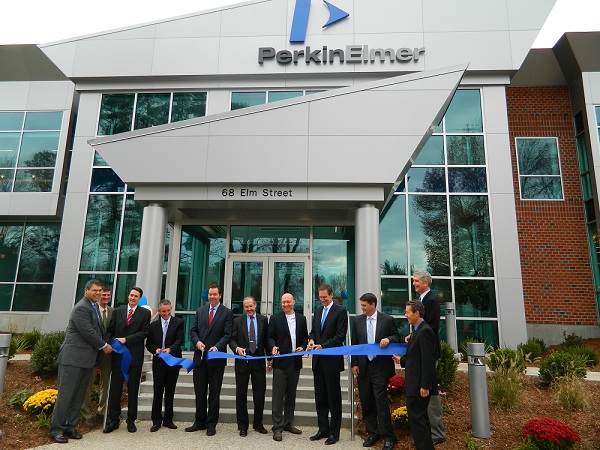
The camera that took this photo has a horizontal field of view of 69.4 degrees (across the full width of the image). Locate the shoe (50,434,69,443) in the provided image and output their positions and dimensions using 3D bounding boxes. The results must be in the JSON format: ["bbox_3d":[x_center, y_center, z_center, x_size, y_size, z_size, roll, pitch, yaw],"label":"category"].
[{"bbox_3d":[-2.726,2.399,4.952,0.300,0.105,0.110,-8,-15,38],"label":"shoe"}]

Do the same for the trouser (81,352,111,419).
[{"bbox_3d":[-2.766,2.111,5.892,0.370,0.950,0.300,9,-14,-32],"label":"trouser"}]

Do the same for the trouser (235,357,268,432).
[{"bbox_3d":[-0.658,2.198,5.709,0.416,0.945,0.300,2,-12,-6],"label":"trouser"}]

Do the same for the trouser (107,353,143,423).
[{"bbox_3d":[-2.244,2.079,5.646,0.420,0.920,0.310,1,-13,-1],"label":"trouser"}]

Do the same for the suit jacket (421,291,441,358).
[{"bbox_3d":[1.464,1.143,5.033,0.360,0.816,0.480,1,-12,2],"label":"suit jacket"}]

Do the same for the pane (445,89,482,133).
[{"bbox_3d":[4.582,-3.179,12.160,1.004,1.314,0.050,0,-12,4],"label":"pane"}]

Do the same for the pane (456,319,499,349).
[{"bbox_3d":[3.804,2.395,9.262,0.837,0.720,0.060,0,-12,4],"label":"pane"}]

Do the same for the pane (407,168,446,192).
[{"bbox_3d":[3.477,-1.204,11.818,1.004,0.722,0.050,0,-12,4],"label":"pane"}]

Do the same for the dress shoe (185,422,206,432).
[{"bbox_3d":[-1.330,2.580,5.574,0.300,0.110,0.110,10,-15,-33],"label":"dress shoe"}]

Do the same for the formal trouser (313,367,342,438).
[{"bbox_3d":[0.335,2.091,5.394,0.370,0.940,0.320,-5,-14,25],"label":"formal trouser"}]

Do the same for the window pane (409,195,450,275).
[{"bbox_3d":[3.272,0.251,10.915,0.985,2.062,0.050,0,-12,3],"label":"window pane"}]

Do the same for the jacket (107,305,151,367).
[{"bbox_3d":[-2.233,1.397,5.736,0.490,0.760,0.330,2,-13,-4],"label":"jacket"}]

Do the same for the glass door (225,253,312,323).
[{"bbox_3d":[-0.712,1.720,9.419,1.848,2.130,0.070,0,-12,4],"label":"glass door"}]

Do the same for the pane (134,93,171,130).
[{"bbox_3d":[-5.137,-3.808,14.963,1.174,1.589,0.060,1,-12,3],"label":"pane"}]

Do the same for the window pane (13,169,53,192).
[{"bbox_3d":[-9.685,-1.609,15.795,1.432,0.855,0.050,0,-12,4],"label":"window pane"}]

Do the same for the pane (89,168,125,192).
[{"bbox_3d":[-5.168,-1.209,11.723,0.954,0.673,0.050,0,-12,3],"label":"pane"}]

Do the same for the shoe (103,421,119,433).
[{"bbox_3d":[-2.317,2.509,5.428,0.110,0.105,0.300,-2,-12,14],"label":"shoe"}]

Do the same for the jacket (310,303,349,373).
[{"bbox_3d":[0.364,1.436,5.529,0.470,0.850,0.320,-6,-14,31],"label":"jacket"}]

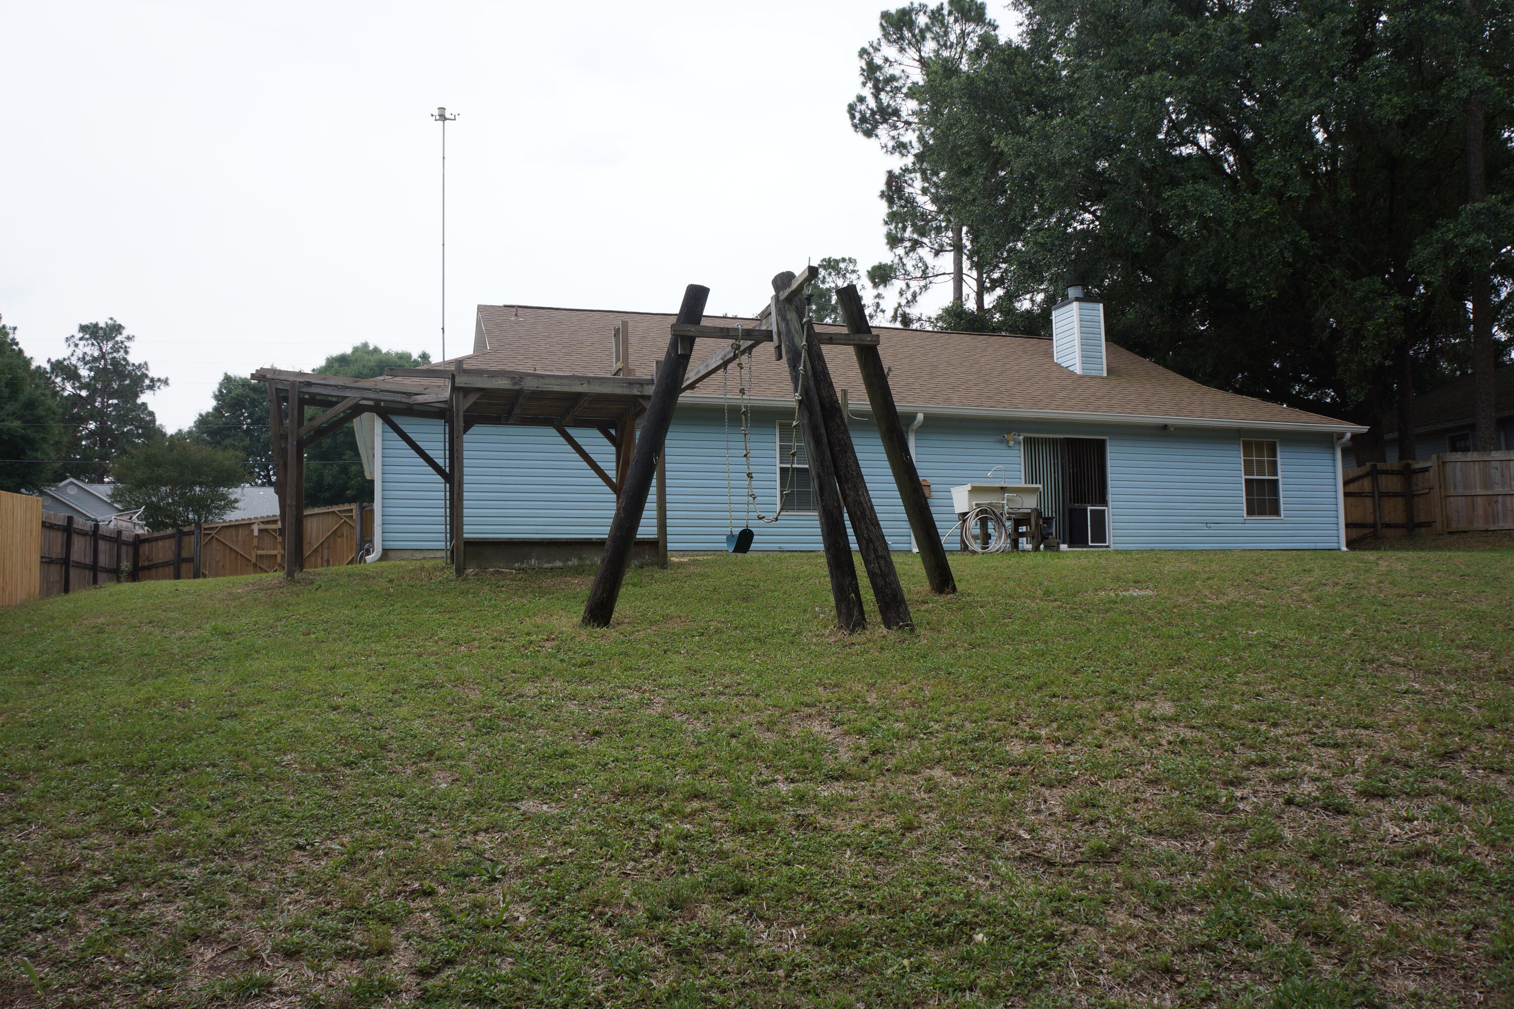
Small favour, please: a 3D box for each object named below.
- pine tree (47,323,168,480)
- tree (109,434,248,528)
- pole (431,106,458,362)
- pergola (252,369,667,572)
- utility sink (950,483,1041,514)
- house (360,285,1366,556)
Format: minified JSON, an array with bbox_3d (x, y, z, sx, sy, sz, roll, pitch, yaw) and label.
[{"bbox_3d":[-38.796,-1.783,67.225,7.200,18.753,7.200,1,-5,-18],"label":"pine tree"},{"bbox_3d":[-17.806,0.881,34.748,4.300,6.088,4.300,1,-5,-18],"label":"tree"},{"bbox_3d":[-4.435,-2.469,16.180,0.360,6.660,0.360,1,-5,-18],"label":"pole"},{"bbox_3d":[-3.807,-0.325,14.666,4.820,2.620,2.900,1,-5,-18],"label":"pergola"},{"bbox_3d":[3.099,-0.056,14.801,1.027,0.356,0.620,1,-5,-18],"label":"utility sink"},{"bbox_3d":[1.347,-1.488,24.627,18.850,5.800,11.300,1,-5,-18],"label":"house"}]

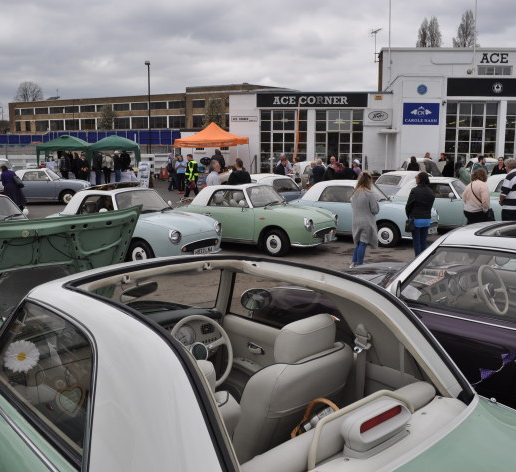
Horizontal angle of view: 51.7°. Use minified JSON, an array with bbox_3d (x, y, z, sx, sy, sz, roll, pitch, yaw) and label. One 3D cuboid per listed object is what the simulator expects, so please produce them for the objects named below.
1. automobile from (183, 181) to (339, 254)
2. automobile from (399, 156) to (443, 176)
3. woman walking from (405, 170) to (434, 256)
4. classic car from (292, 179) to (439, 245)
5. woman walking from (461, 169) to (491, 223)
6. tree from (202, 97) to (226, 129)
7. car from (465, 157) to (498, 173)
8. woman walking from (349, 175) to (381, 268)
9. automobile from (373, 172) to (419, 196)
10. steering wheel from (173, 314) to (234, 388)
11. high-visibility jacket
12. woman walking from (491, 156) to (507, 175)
[{"bbox_3d":[-0.229,-0.447,11.281,3.740,1.360,1.640,6,11,33],"label":"automobile"},{"bbox_3d":[7.120,-2.756,23.620,1.630,1.365,3.740,0,9,1],"label":"automobile"},{"bbox_3d":[2.697,-0.190,8.831,0.520,1.660,0.380,-2,9,-14],"label":"woman walking"},{"bbox_3d":[2.280,-0.623,12.557,3.740,1.365,1.630,7,11,36],"label":"classic car"},{"bbox_3d":[4.499,-0.523,10.954,0.550,1.650,0.420,1,9,3],"label":"woman walking"},{"bbox_3d":[-5.855,-13.807,70.720,3.600,9.211,3.600,0,9,0],"label":"tree"},{"bbox_3d":[10.122,-2.798,23.814,1.630,1.365,3.740,1,9,7],"label":"car"},{"bbox_3d":[1.865,-0.264,9.275,0.520,1.660,0.420,3,10,17],"label":"woman walking"},{"bbox_3d":[5.022,-1.439,17.625,3.740,1.360,1.640,-5,11,-30],"label":"automobile"},{"bbox_3d":[-0.299,0.604,2.746,0.386,0.386,0.100,-9,-17,-44],"label":"steering wheel"},{"bbox_3d":[-2.770,-2.758,22.500,0.380,0.840,0.550,-9,13,-44],"label":"high-visibility jacket"},{"bbox_3d":[8.534,-1.983,18.930,0.500,1.660,0.320,4,10,22],"label":"woman walking"}]

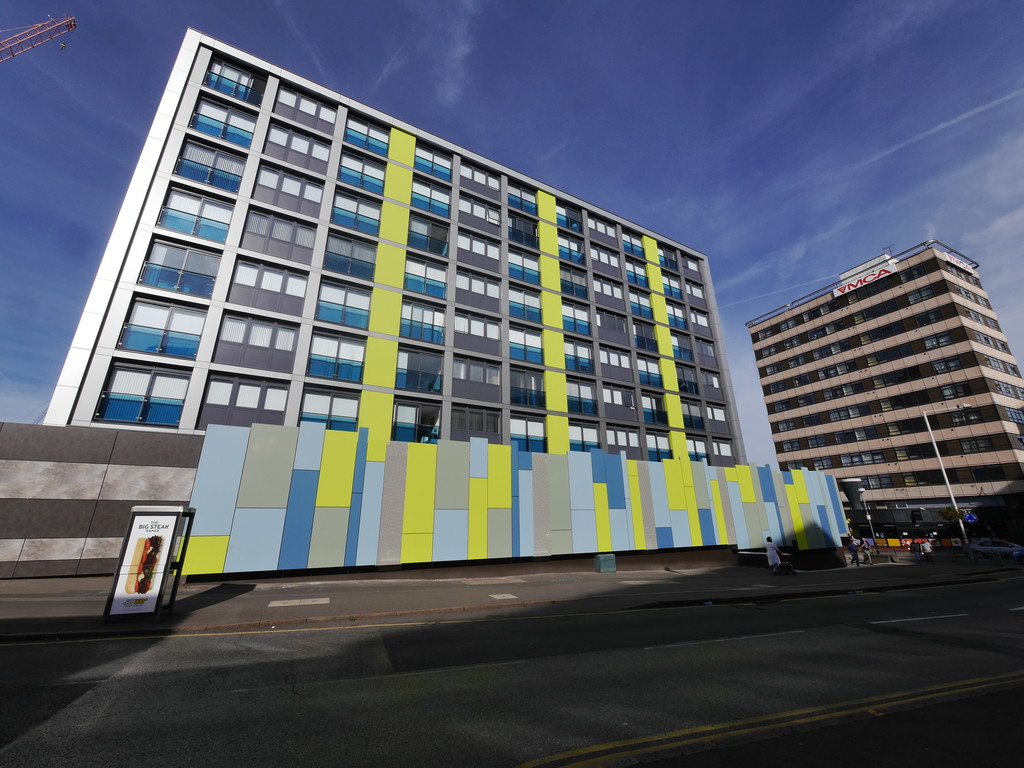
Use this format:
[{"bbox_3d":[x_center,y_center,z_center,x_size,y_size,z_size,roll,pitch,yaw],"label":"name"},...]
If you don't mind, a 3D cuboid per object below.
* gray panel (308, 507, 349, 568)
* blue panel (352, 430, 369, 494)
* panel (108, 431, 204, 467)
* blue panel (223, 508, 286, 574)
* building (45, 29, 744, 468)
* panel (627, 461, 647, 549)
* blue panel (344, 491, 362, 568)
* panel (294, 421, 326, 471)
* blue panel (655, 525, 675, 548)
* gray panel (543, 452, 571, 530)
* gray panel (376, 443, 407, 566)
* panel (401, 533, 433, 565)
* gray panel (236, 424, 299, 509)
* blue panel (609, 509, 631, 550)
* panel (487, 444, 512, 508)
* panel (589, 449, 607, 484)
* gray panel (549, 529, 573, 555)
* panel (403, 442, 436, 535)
[{"bbox_3d":[-6.387,5.365,14.515,1.162,1.959,0.080,9,-22,-27],"label":"gray panel"},{"bbox_3d":[-5.810,2.926,15.940,0.362,2.511,0.050,10,-22,-27],"label":"blue panel"},{"bbox_3d":[-10.615,1.994,12.480,2.072,0.978,0.080,9,-21,-28],"label":"panel"},{"bbox_3d":[-7.912,4.830,12.852,1.403,1.813,0.080,9,-21,-28],"label":"blue panel"},{"bbox_3d":[-2.233,-0.853,32.121,40.365,26.401,14.000,10,-22,-27],"label":"building"},{"bbox_3d":[6.502,6.270,21.671,0.722,4.499,0.080,9,-22,-27],"label":"panel"},{"bbox_3d":[-5.436,5.004,14.246,0.359,2.348,0.080,9,-21,-28],"label":"blue panel"},{"bbox_3d":[-6.971,2.155,14.331,0.796,1.652,0.080,9,-21,-28],"label":"panel"},{"bbox_3d":[7.742,7.807,21.012,1.144,0.992,0.080,9,-21,-28],"label":"blue panel"},{"bbox_3d":[2.133,4.861,18.739,1.122,3.325,0.080,9,-21,-28],"label":"gray panel"},{"bbox_3d":[-4.332,4.296,15.139,0.809,4.252,0.080,9,-21,-28],"label":"gray panel"},{"bbox_3d":[-3.440,5.980,15.079,1.147,0.985,0.080,9,-21,-28],"label":"panel"},{"bbox_3d":[-8.443,2.845,14.431,1.483,2.850,0.050,10,-22,-27],"label":"gray panel"},{"bbox_3d":[5.426,7.377,20.933,1.173,1.986,0.050,10,-22,-27],"label":"blue panel"},{"bbox_3d":[-0.512,3.900,17.519,1.118,2.623,0.080,9,-21,-28],"label":"panel"},{"bbox_3d":[4.273,4.057,20.456,0.845,1.650,0.080,9,-21,-28],"label":"panel"},{"bbox_3d":[2.160,6.909,18.046,1.165,0.977,0.080,9,-21,-28],"label":"gray panel"},{"bbox_3d":[-3.517,3.987,15.942,1.175,3.350,0.080,9,-21,-28],"label":"panel"}]

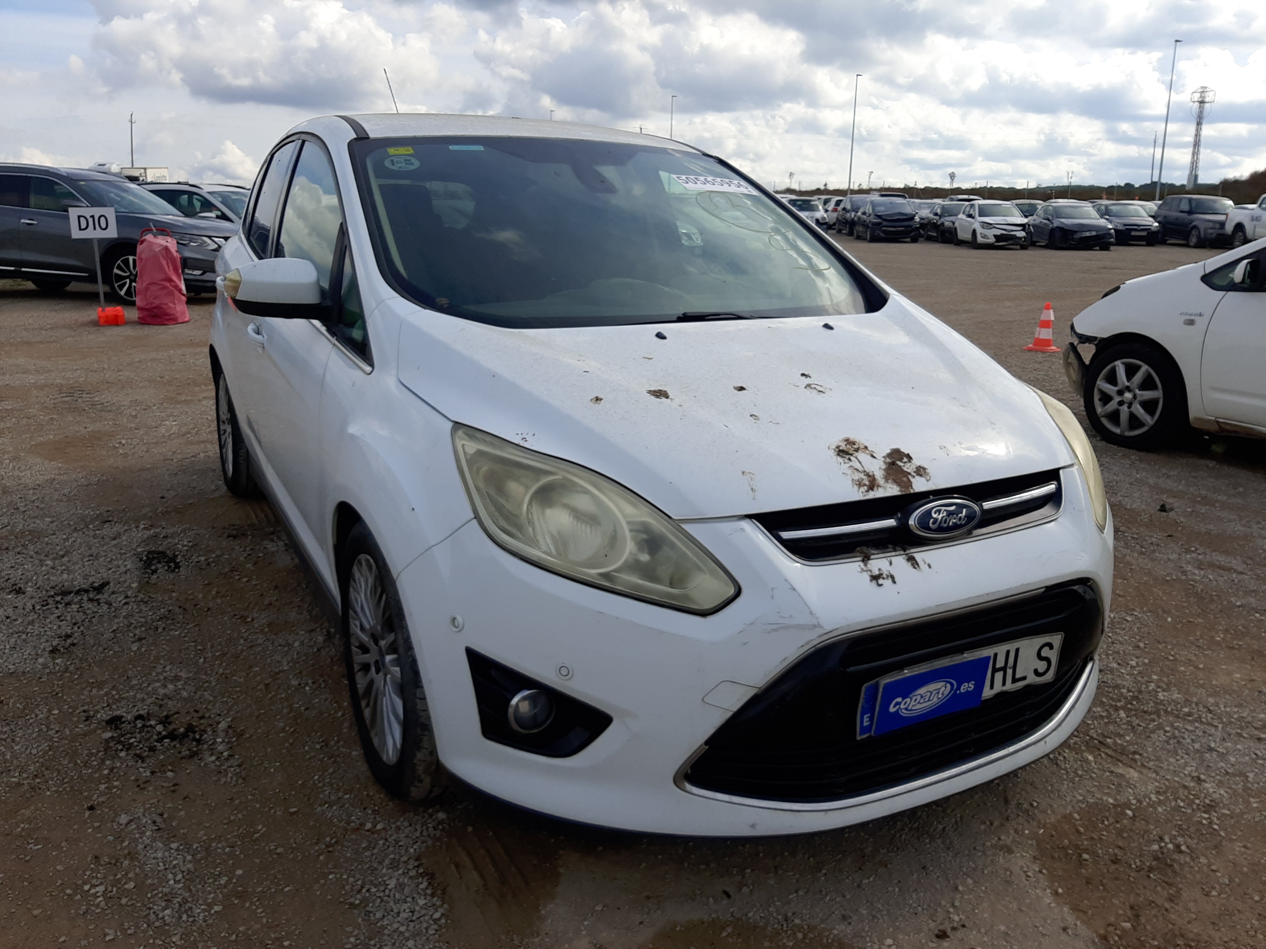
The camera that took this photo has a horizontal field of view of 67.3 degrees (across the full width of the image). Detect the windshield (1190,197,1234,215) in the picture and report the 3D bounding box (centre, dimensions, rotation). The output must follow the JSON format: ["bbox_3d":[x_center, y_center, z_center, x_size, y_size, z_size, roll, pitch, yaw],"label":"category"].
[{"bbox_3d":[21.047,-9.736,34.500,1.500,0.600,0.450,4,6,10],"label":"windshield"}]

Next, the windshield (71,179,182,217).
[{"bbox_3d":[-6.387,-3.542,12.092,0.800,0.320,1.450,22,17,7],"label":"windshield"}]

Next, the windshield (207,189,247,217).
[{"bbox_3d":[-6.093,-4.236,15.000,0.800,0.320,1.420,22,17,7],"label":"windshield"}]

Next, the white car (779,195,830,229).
[{"bbox_3d":[6.748,-10.200,37.500,1.770,1.470,4.250,4,16,6],"label":"white car"}]

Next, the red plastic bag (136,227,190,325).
[{"bbox_3d":[-4.852,-2.039,9.800,0.480,0.945,0.450,-7,18,-25],"label":"red plastic bag"}]

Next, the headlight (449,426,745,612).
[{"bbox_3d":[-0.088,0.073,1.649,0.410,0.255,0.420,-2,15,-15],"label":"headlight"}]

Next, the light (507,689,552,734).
[{"bbox_3d":[-0.199,0.427,1.756,0.085,0.085,0.070,-4,16,-23],"label":"light"}]

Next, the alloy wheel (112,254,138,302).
[{"bbox_3d":[-5.866,-2.316,11.216,0.515,0.515,0.180,4,16,9],"label":"alloy wheel"}]

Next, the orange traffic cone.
[{"bbox_3d":[4.094,-1.474,9.450,0.275,0.465,0.275,-14,22,-42],"label":"orange traffic cone"}]

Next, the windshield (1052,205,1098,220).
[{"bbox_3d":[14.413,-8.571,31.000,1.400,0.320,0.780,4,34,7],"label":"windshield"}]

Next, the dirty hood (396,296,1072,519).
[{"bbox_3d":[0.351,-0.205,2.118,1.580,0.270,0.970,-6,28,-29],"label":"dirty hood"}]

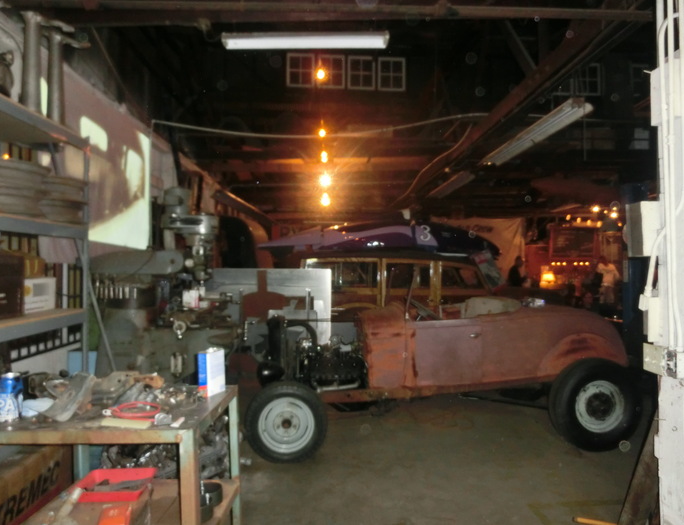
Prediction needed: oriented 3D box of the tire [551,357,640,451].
[{"bbox_3d":[2.180,1.225,4.190,0.785,0.785,0.200,0,-1,-6],"label":"tire"}]

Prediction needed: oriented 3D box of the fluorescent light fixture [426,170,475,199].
[{"bbox_3d":[1.900,-1.390,8.720,0.290,0.120,2.440,-1,-1,-2],"label":"fluorescent light fixture"}]

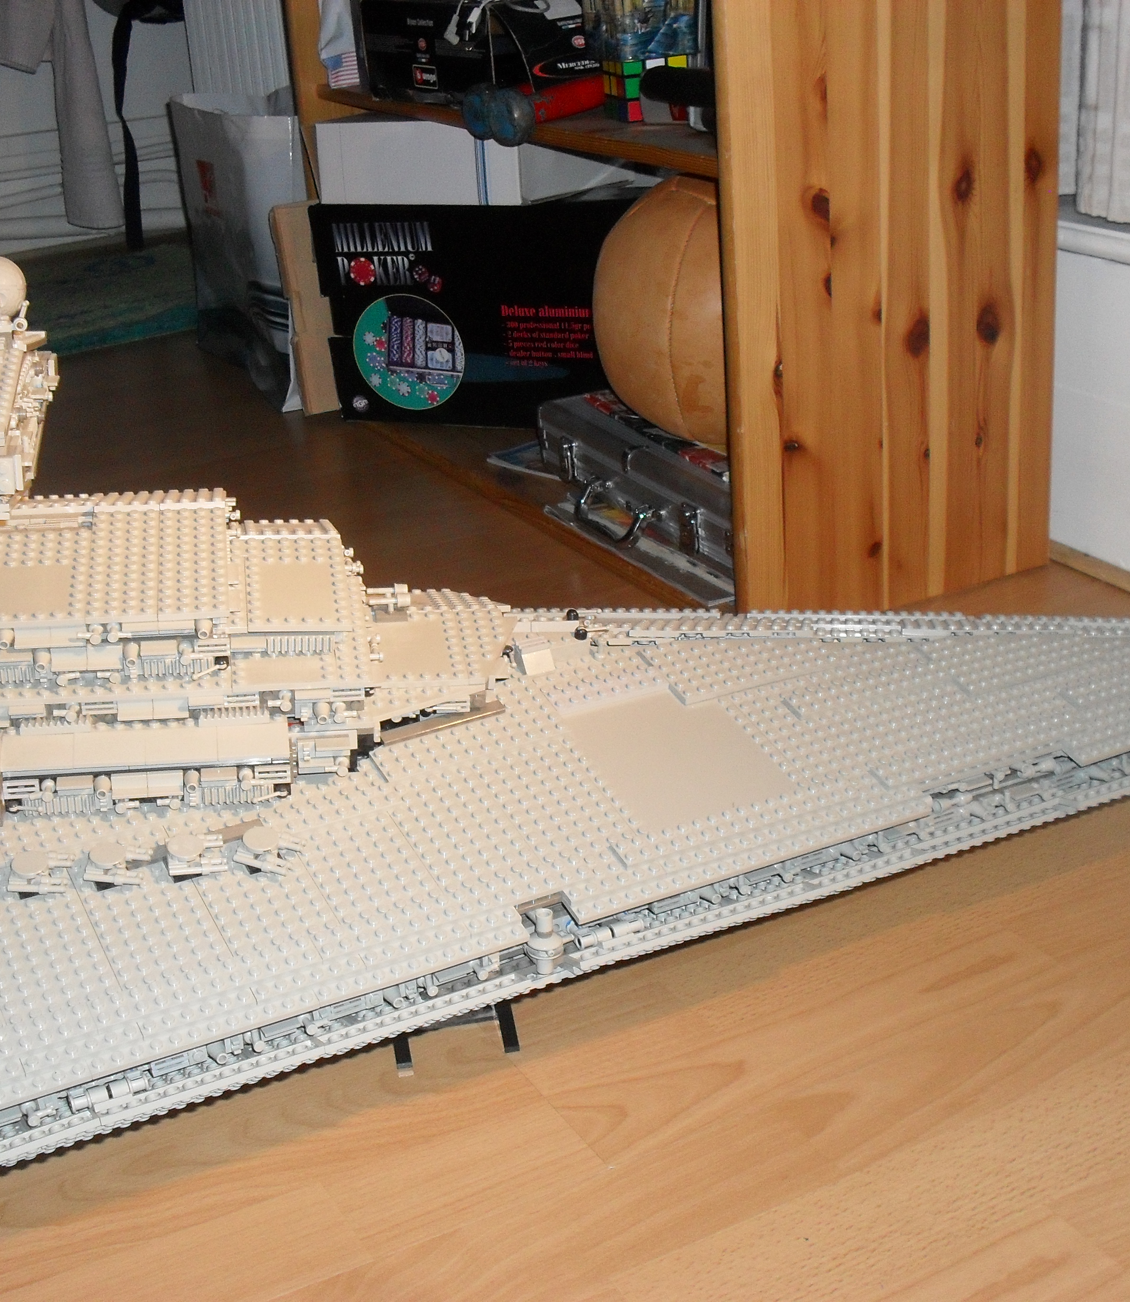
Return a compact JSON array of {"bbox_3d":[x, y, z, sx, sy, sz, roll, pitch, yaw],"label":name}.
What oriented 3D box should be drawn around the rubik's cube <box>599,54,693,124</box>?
[{"bbox_3d":[0.070,-0.484,1.499,0.057,0.057,0.057,-10,25,-14],"label":"rubik's cube"}]

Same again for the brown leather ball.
[{"bbox_3d":[0.147,-0.316,1.634,0.243,0.243,0.243,-4,24,2],"label":"brown leather ball"}]

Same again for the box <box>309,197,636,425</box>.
[{"bbox_3d":[-0.074,-0.383,1.985,0.385,0.245,0.080,4,25,19],"label":"box"}]

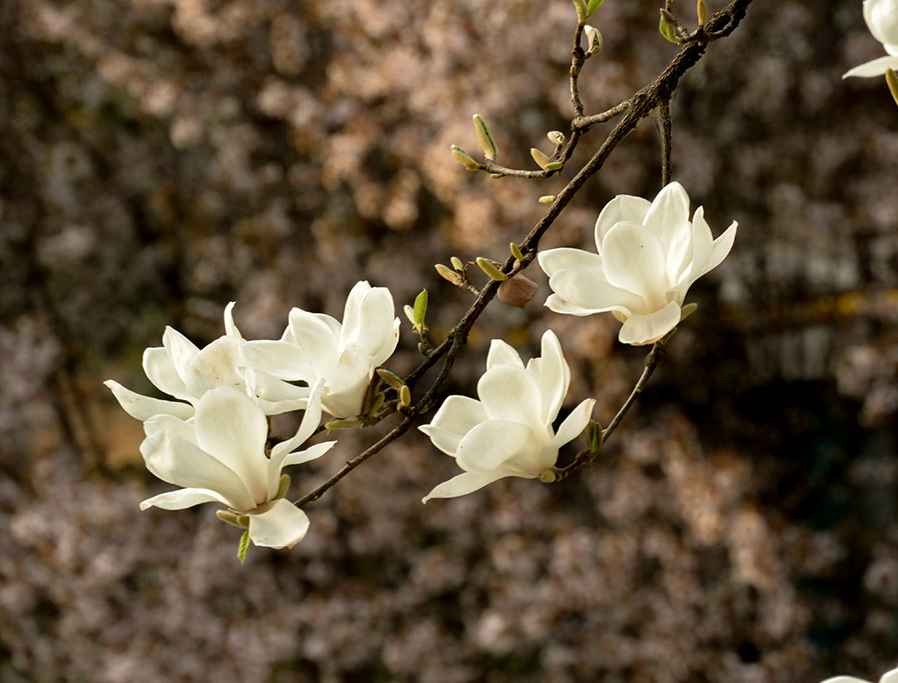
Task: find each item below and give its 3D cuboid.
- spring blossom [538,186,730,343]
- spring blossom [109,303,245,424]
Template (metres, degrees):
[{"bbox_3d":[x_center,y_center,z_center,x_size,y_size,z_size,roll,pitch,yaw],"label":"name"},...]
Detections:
[{"bbox_3d":[0.118,-0.048,5.300,0.121,0.098,0.112,2,26,30],"label":"spring blossom"},{"bbox_3d":[-0.167,0.015,5.320,0.100,0.085,0.098,-8,20,30],"label":"spring blossom"}]

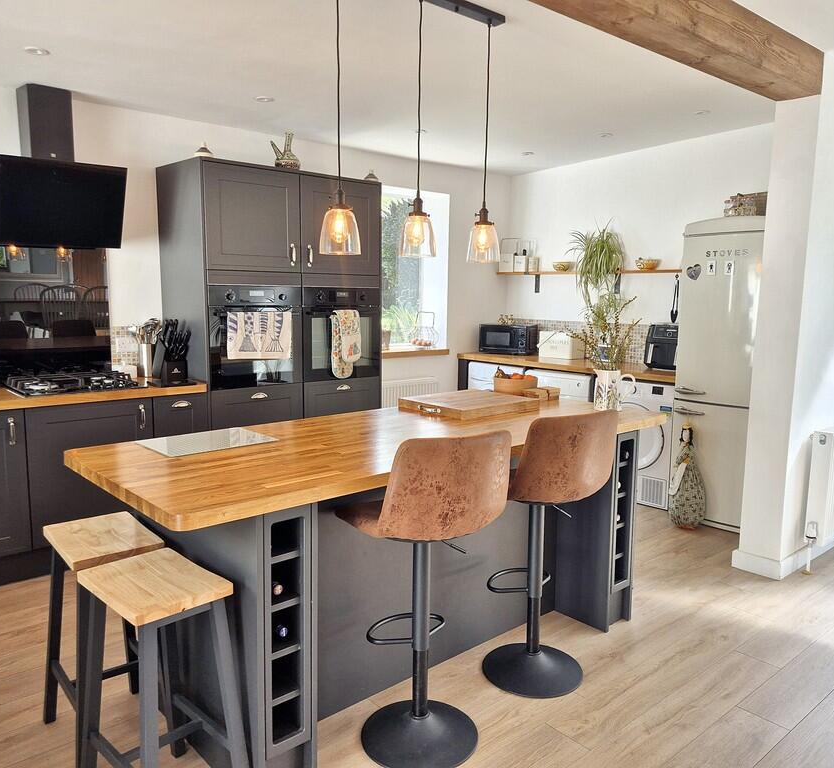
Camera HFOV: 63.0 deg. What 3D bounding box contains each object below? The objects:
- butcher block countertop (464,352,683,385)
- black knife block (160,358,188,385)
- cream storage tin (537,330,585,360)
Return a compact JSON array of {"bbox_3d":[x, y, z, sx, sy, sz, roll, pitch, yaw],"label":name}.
[{"bbox_3d":[1.272,-0.162,5.449,0.640,0.040,2.085,-6,10,-42],"label":"butcher block countertop"},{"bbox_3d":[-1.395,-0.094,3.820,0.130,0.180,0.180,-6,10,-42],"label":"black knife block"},{"bbox_3d":[1.203,-0.324,5.628,0.318,0.214,0.200,8,11,44],"label":"cream storage tin"}]

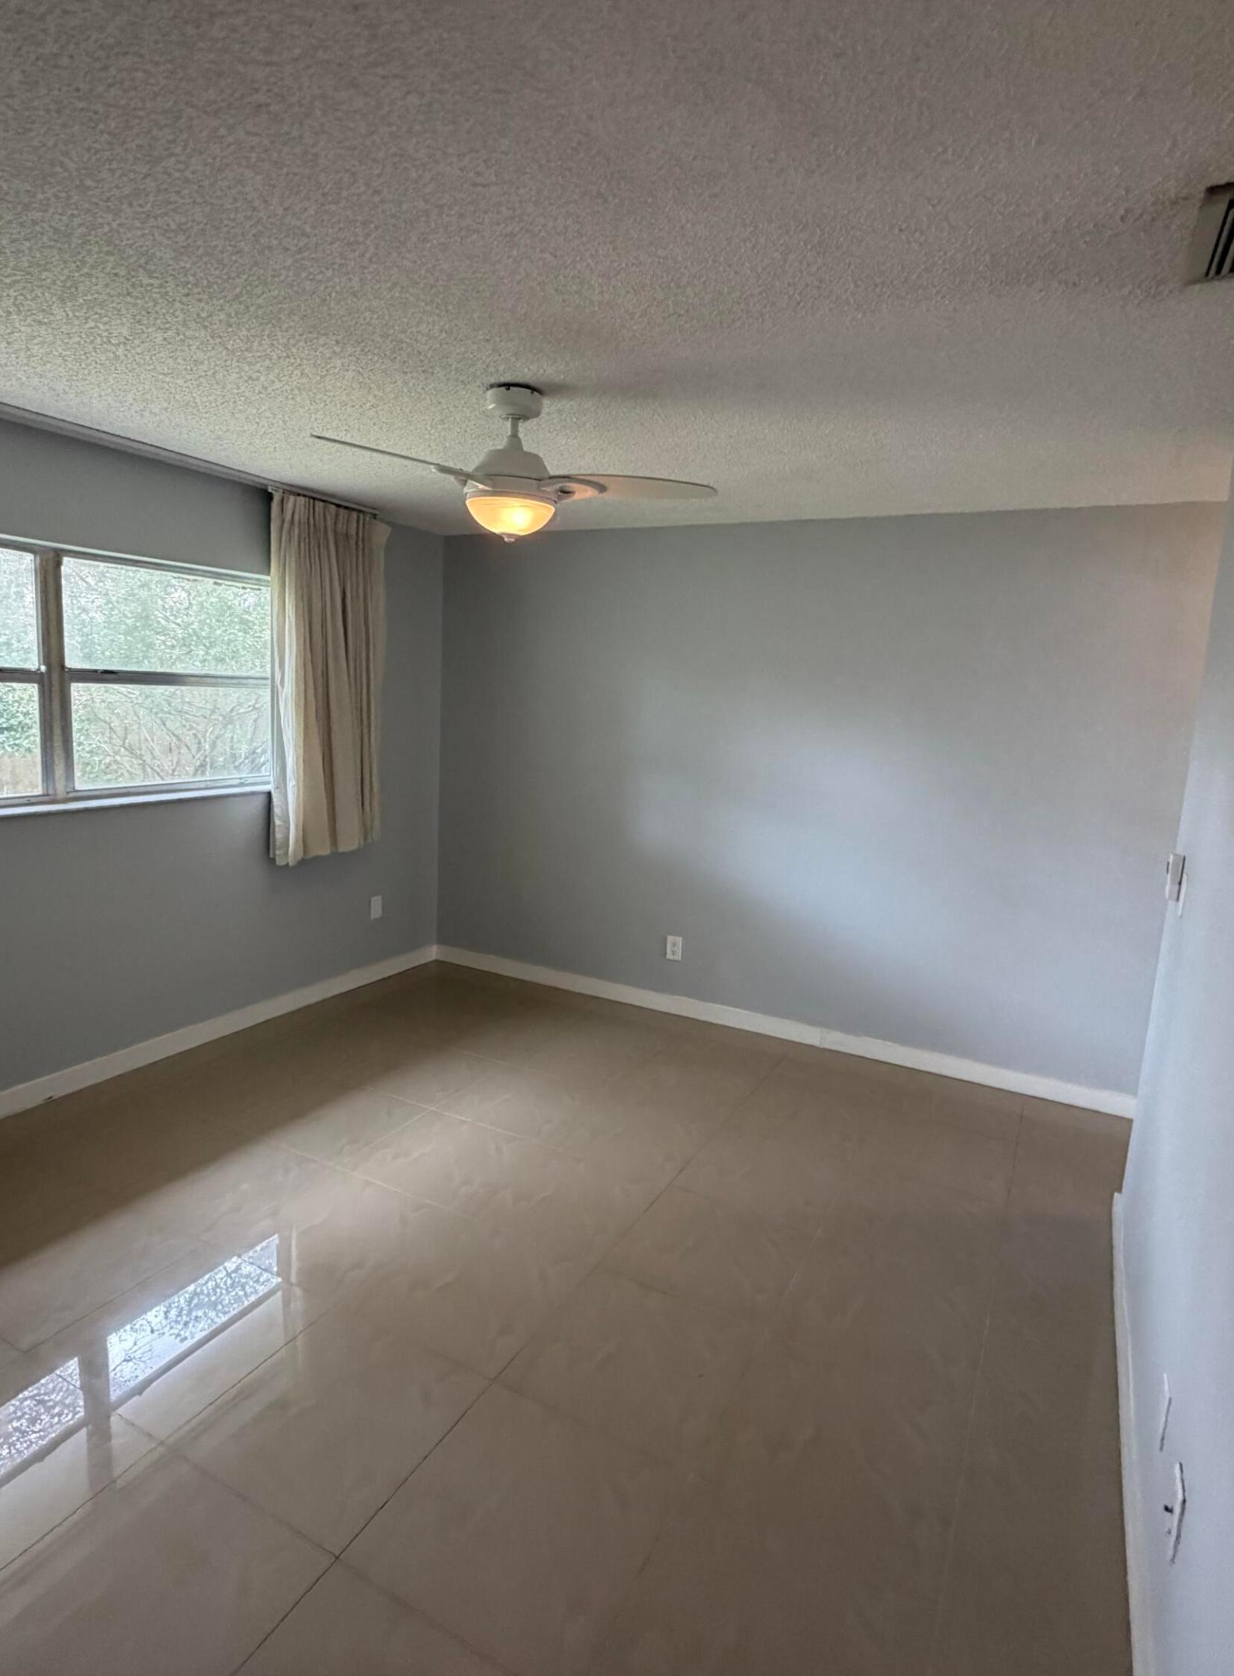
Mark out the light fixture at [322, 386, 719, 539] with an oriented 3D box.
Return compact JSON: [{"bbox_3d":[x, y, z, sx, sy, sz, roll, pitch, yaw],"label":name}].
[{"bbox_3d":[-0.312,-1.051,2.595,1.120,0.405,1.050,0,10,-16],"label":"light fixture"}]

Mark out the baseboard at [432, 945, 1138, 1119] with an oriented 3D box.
[{"bbox_3d":[0.542,0.898,4.539,3.620,0.090,0.016,8,10,27],"label":"baseboard"}]

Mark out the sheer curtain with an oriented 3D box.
[{"bbox_3d":[-1.337,-0.725,4.274,0.140,1.600,0.760,8,10,27],"label":"sheer curtain"}]

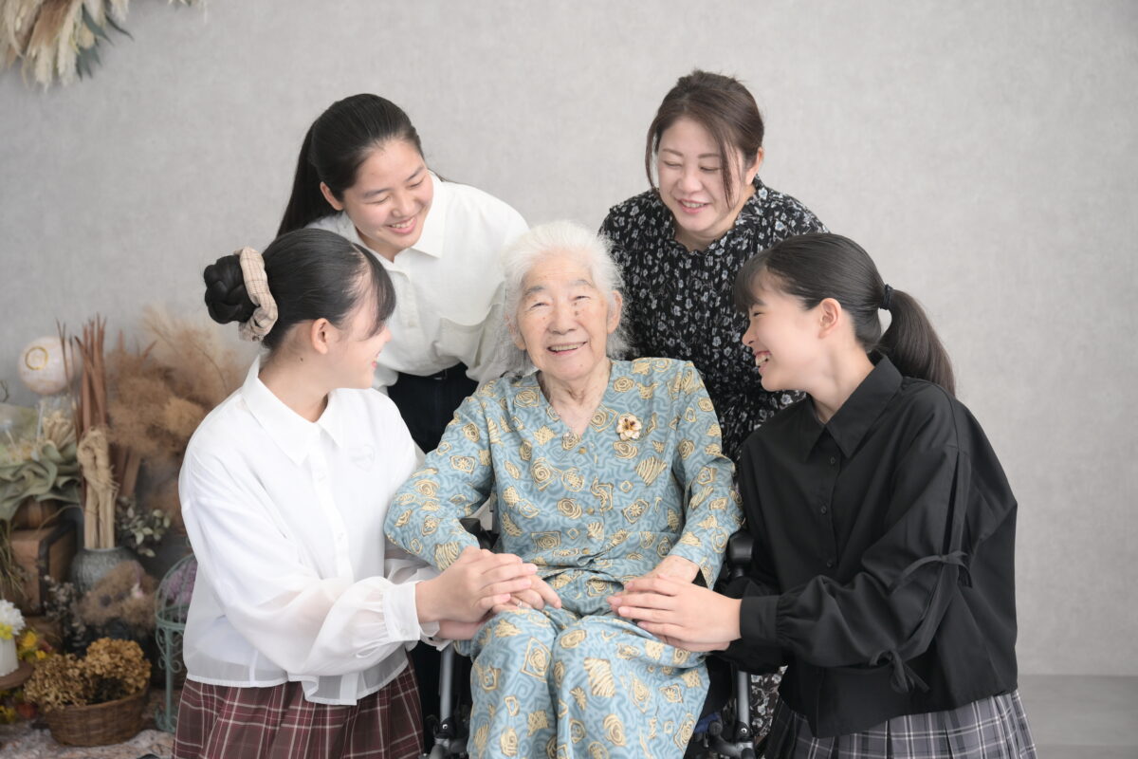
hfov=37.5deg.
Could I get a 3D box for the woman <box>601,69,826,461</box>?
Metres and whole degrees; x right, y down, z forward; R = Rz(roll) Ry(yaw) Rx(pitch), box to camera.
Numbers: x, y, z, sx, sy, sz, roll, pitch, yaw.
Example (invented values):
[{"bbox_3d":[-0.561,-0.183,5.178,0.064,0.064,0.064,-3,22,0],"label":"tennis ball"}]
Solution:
[{"bbox_3d":[0.250,0.185,2.866,0.460,1.380,0.580,0,2,10],"label":"woman"}]

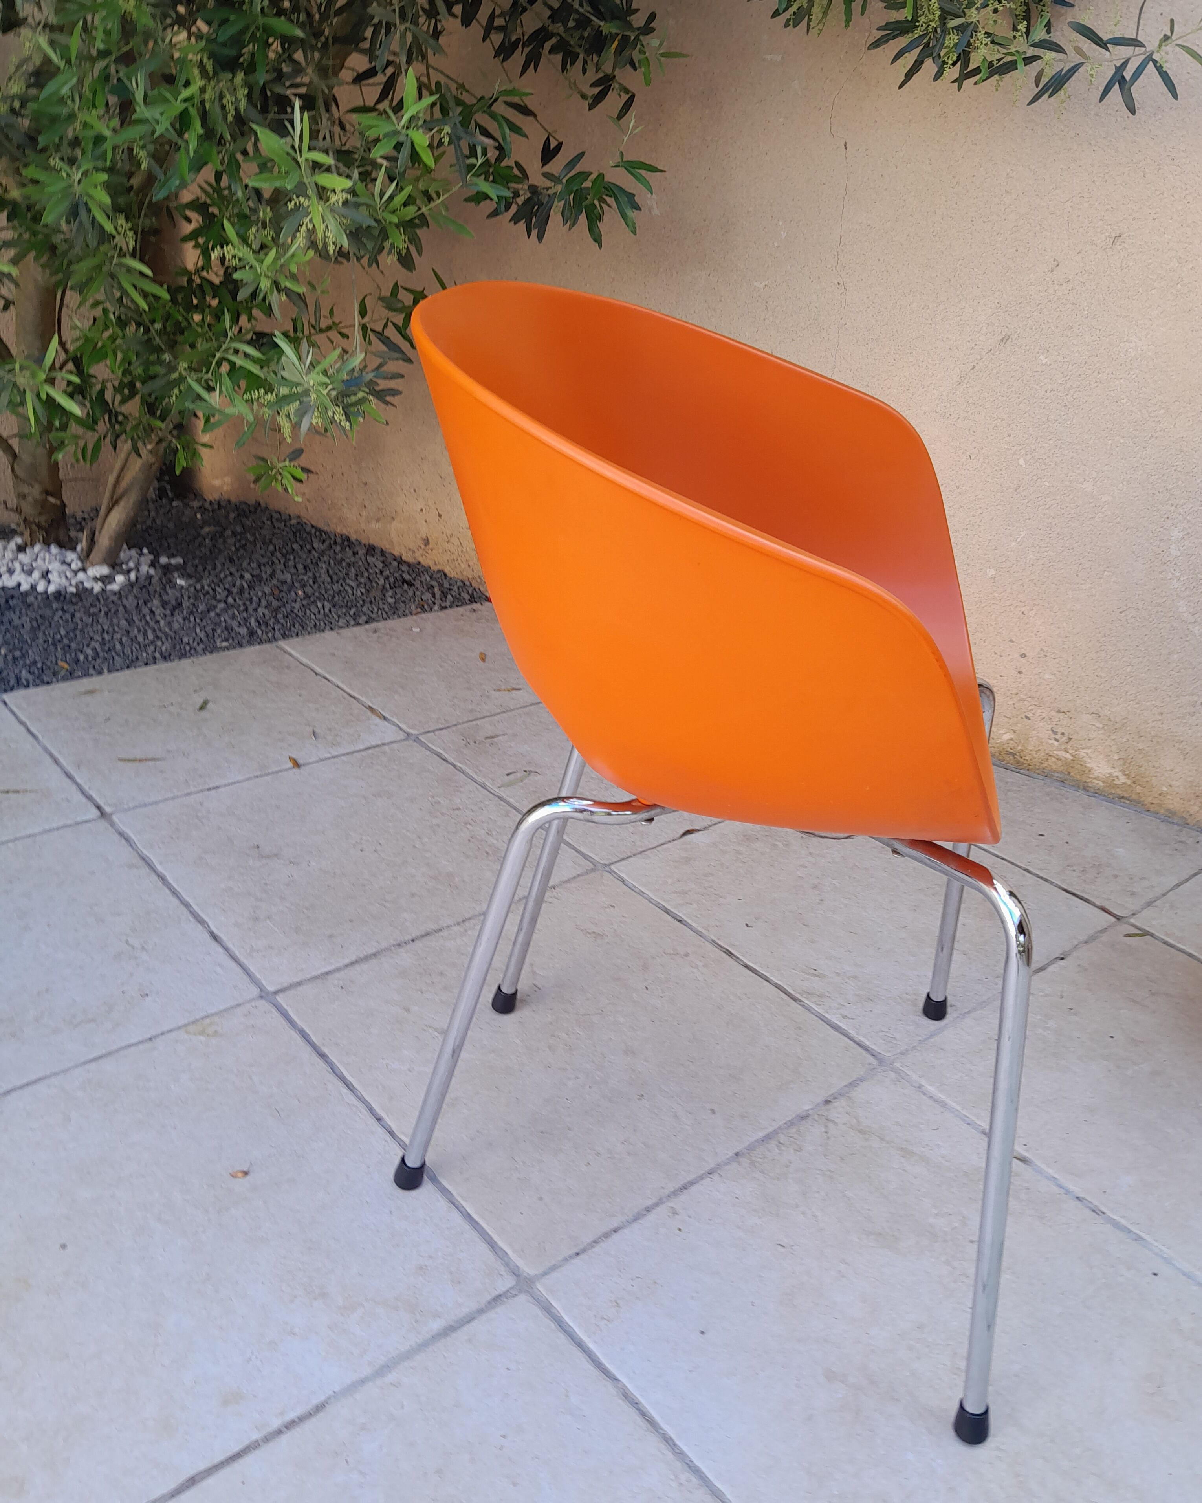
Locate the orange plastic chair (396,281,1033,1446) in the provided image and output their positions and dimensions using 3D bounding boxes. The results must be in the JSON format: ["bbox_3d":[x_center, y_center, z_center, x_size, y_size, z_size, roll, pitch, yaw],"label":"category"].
[{"bbox_3d":[0.104,0.030,0.963,0.499,0.712,0.577,9,26,10],"label":"orange plastic chair"}]

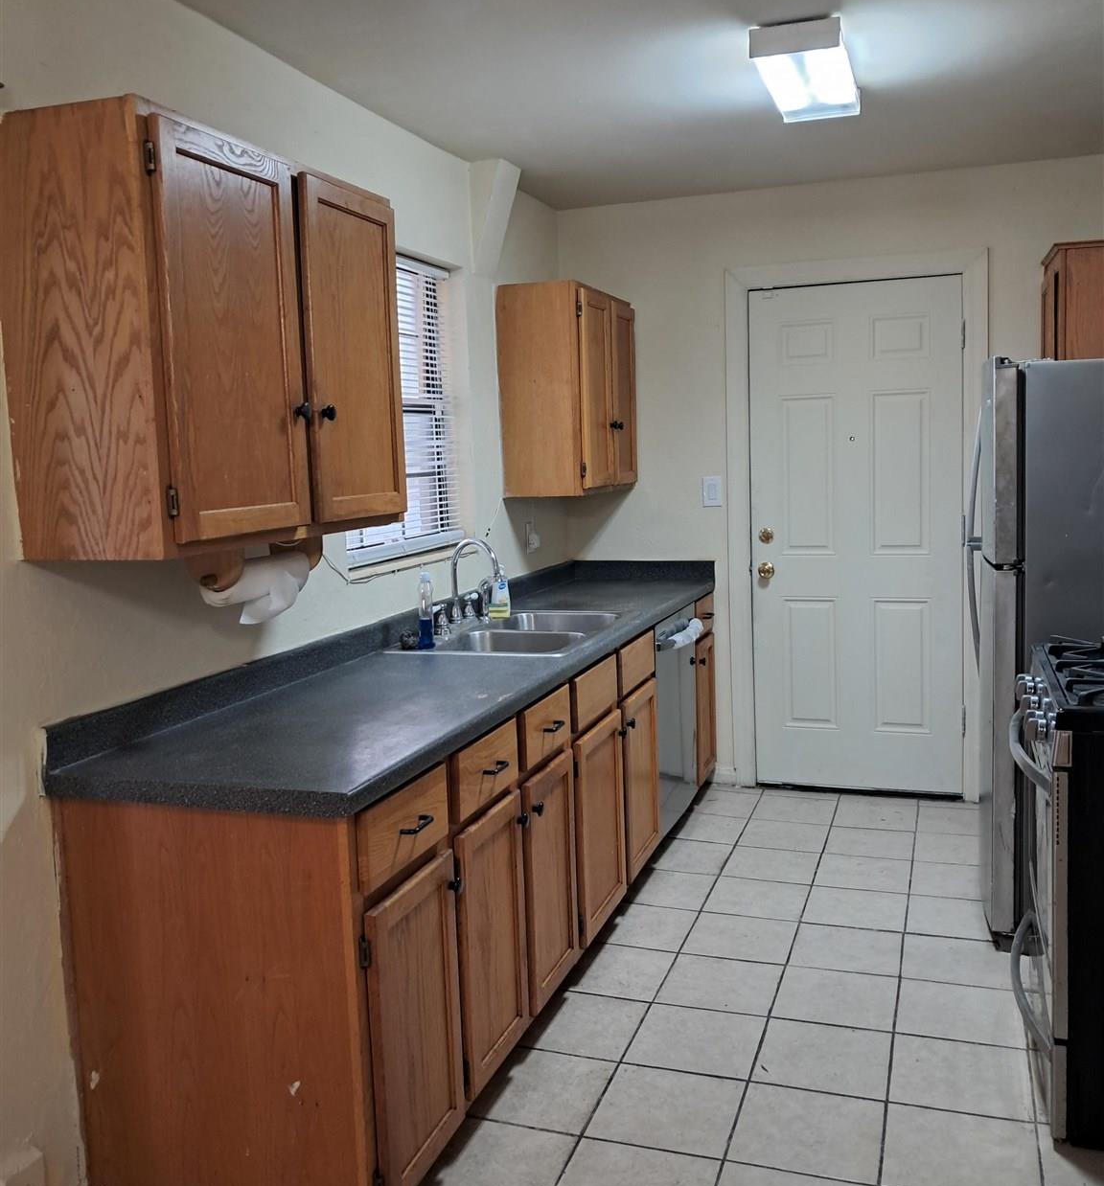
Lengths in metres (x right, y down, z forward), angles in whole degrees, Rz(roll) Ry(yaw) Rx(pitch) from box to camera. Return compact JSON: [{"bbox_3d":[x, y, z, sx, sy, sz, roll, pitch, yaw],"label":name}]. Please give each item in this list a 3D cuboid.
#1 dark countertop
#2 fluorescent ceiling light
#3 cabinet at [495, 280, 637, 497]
[{"bbox_3d":[-0.133,0.119,3.470,0.636,0.129,3.086,1,8,19],"label":"dark countertop"},{"bbox_3d":[0.685,-1.378,3.054,0.214,0.068,0.613,1,8,19],"label":"fluorescent ceiling light"},{"bbox_3d":[0.085,-0.783,4.543,0.319,0.773,0.747,1,8,19],"label":"cabinet"}]

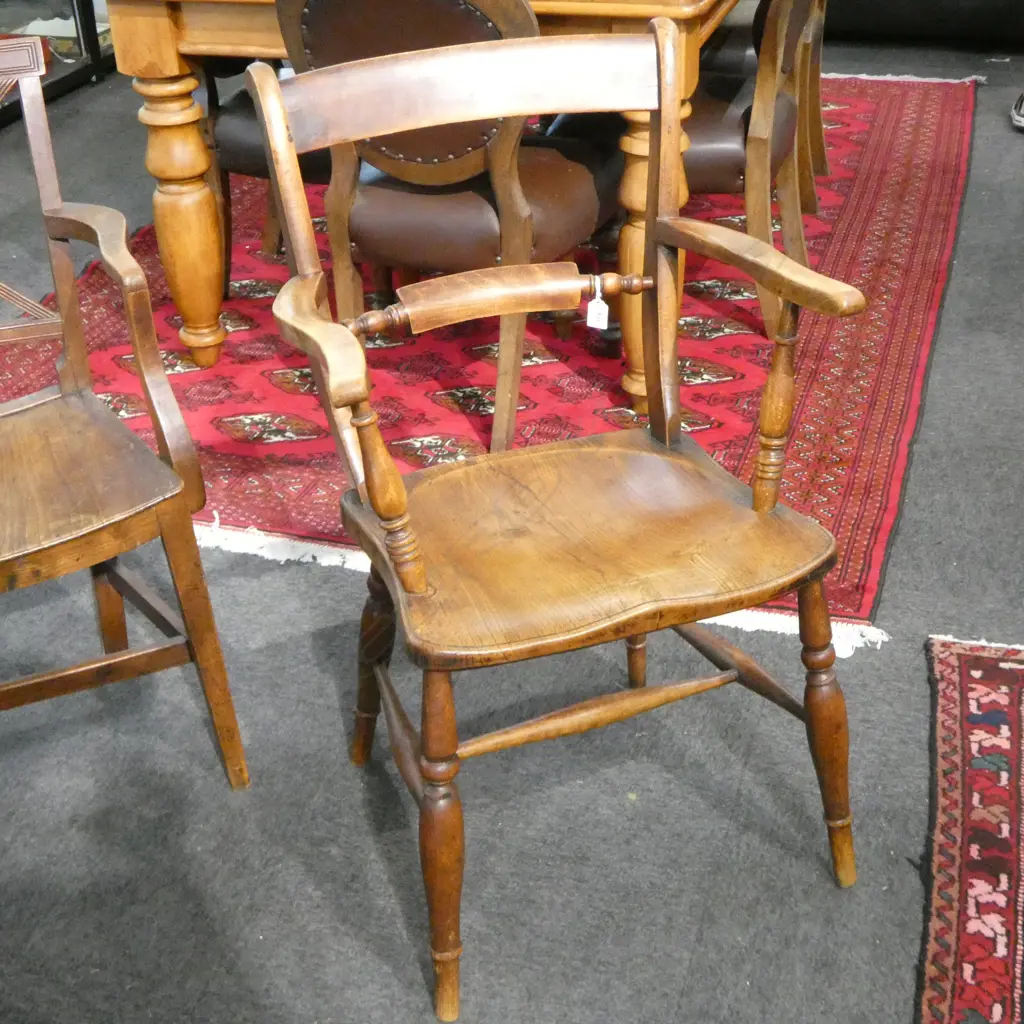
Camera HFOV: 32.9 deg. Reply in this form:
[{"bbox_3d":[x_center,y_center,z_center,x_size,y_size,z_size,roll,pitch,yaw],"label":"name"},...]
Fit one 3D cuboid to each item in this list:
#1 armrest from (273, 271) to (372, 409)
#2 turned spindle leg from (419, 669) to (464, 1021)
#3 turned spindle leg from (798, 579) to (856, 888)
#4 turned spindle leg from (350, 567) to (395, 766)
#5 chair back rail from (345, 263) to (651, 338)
[{"bbox_3d":[-0.182,-0.167,1.665,0.080,0.044,0.255,-9,35,-12],"label":"armrest"},{"bbox_3d":[-0.070,0.347,1.759,0.046,0.412,0.046,0,22,0],"label":"turned spindle leg"},{"bbox_3d":[0.348,0.248,1.903,0.046,0.408,0.046,-19,26,-16],"label":"turned spindle leg"},{"bbox_3d":[-0.160,0.158,2.045,0.046,0.404,0.046,-8,41,-23],"label":"turned spindle leg"},{"bbox_3d":[-0.015,-0.229,1.893,0.375,0.052,0.045,-13,16,-21],"label":"chair back rail"}]

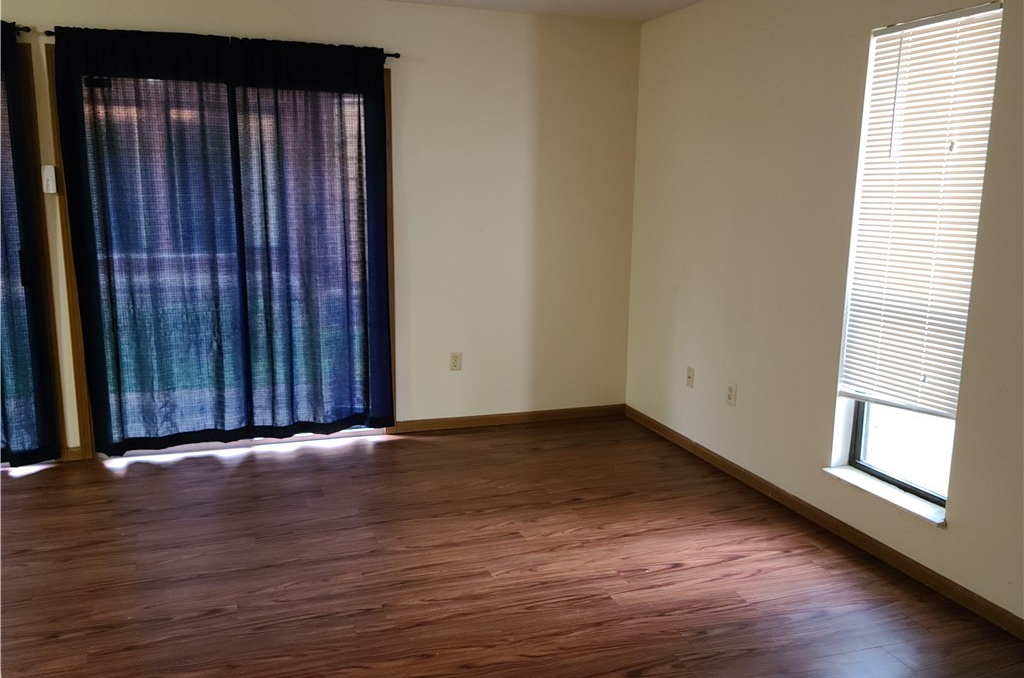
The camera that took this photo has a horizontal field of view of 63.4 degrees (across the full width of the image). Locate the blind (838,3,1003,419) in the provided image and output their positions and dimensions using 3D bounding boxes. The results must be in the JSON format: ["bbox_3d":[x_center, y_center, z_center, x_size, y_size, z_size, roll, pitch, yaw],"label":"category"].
[{"bbox_3d":[1.515,-0.444,3.118,0.040,1.450,0.596,-3,11,-19],"label":"blind"}]

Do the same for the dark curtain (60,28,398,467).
[{"bbox_3d":[-1.432,-0.476,4.387,1.580,2.130,0.110,-3,11,-19],"label":"dark curtain"}]

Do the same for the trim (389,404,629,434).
[{"bbox_3d":[0.018,0.496,5.175,1.529,0.072,0.015,-3,11,-19],"label":"trim"}]

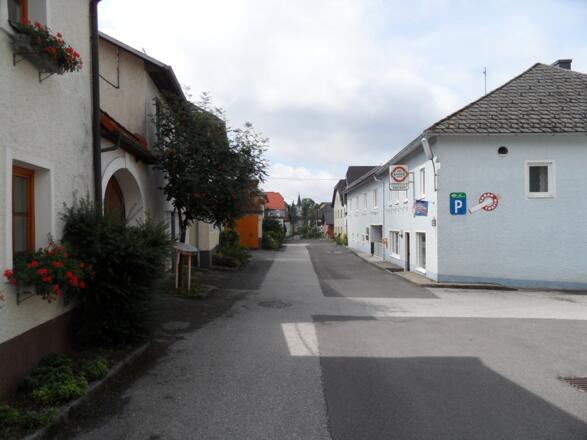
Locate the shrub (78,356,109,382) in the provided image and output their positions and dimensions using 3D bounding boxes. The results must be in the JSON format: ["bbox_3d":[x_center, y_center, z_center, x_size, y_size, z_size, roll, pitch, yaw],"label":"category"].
[{"bbox_3d":[-2.297,1.688,4.759,0.280,0.200,0.360,-1,-1,-8],"label":"shrub"}]

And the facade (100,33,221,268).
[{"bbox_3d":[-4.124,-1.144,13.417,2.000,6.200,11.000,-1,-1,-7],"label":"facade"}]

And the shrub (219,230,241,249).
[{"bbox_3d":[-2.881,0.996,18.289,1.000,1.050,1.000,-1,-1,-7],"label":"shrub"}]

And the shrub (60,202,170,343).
[{"bbox_3d":[-2.456,0.707,5.992,1.250,2.020,1.400,-1,-1,-8],"label":"shrub"}]

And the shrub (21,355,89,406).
[{"bbox_3d":[-2.498,1.637,4.360,0.550,0.280,0.800,-1,-1,-8],"label":"shrub"}]

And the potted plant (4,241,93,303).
[{"bbox_3d":[-2.669,0.553,4.564,0.450,0.600,1.200,-1,-1,-8],"label":"potted plant"}]

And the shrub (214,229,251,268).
[{"bbox_3d":[-2.577,1.157,17.287,1.450,1.550,2.000,-1,-1,-7],"label":"shrub"}]

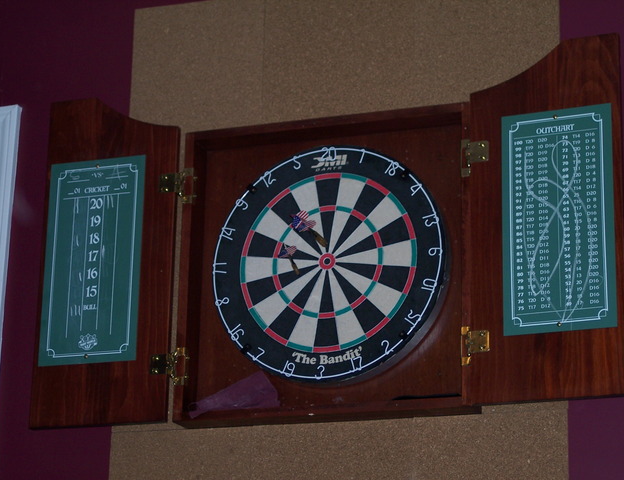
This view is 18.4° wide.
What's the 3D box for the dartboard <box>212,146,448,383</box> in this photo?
[{"bbox_3d":[0.034,0.045,3.529,0.453,0.453,0.040,-6,-19,19],"label":"dartboard"}]

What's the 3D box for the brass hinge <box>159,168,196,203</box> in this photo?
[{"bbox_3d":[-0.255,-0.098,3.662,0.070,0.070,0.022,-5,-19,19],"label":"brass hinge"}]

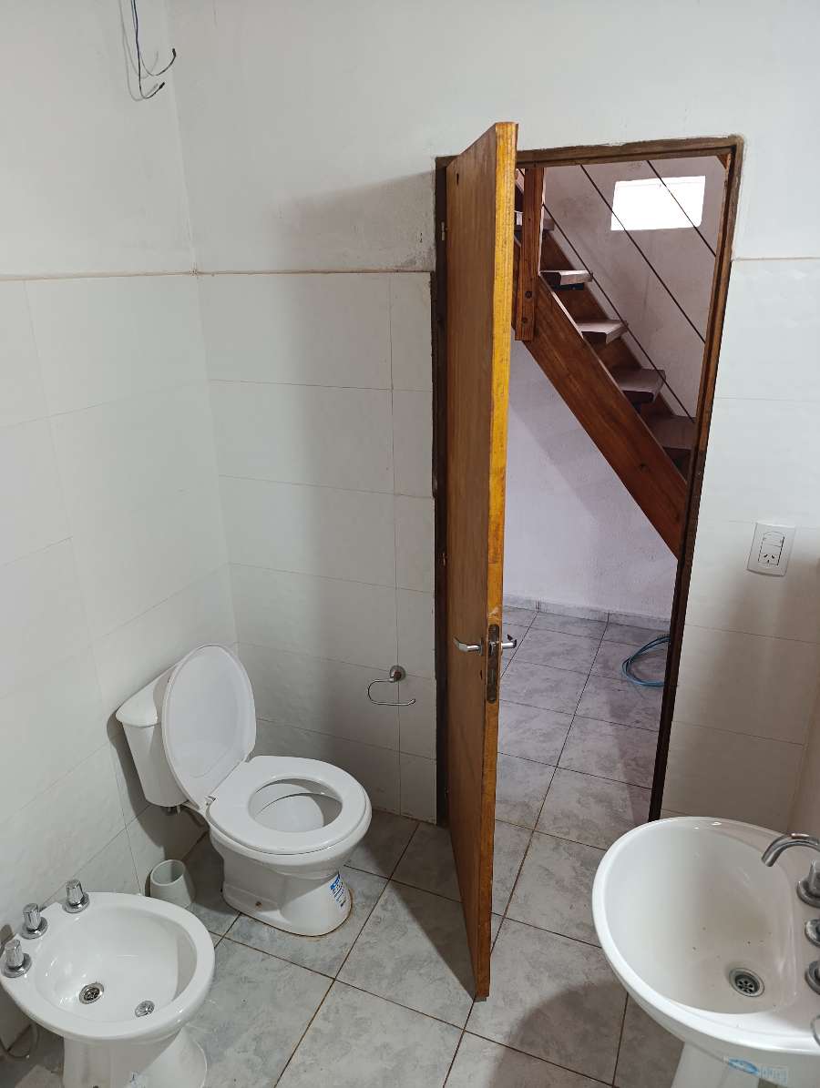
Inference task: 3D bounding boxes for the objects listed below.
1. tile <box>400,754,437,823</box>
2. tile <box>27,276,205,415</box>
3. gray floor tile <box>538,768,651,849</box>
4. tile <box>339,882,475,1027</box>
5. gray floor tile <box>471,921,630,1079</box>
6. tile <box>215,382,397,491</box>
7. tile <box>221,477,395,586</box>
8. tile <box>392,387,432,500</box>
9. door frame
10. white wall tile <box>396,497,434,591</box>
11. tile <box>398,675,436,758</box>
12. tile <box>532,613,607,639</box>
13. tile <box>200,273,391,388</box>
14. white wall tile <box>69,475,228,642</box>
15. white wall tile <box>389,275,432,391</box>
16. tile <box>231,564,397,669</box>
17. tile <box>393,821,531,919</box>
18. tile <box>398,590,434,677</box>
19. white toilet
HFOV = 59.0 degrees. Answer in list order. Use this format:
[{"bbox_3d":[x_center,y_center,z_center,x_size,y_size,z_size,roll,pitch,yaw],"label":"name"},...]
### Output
[{"bbox_3d":[0.032,0.819,2.437,0.120,0.267,0.010,7,21,20],"label":"tile"},{"bbox_3d":[-0.726,-0.534,1.891,0.010,0.295,0.617,7,22,20],"label":"tile"},{"bbox_3d":[0.655,0.931,2.522,0.361,0.010,0.361,7,22,21],"label":"gray floor tile"},{"bbox_3d":[0.041,1.127,2.021,0.361,0.010,0.361,7,22,21],"label":"tile"},{"bbox_3d":[0.371,1.163,1.881,0.360,0.010,0.364,7,22,22],"label":"gray floor tile"},{"bbox_3d":[-0.330,-0.323,2.171,0.608,0.298,0.010,7,22,21],"label":"tile"},{"bbox_3d":[-0.320,-0.042,2.266,0.604,0.298,0.010,7,22,20],"label":"tile"},{"bbox_3d":[0.011,-0.286,2.033,0.122,0.298,0.010,7,21,20],"label":"tile"},{"bbox_3d":[0.416,0.029,2.034,0.697,2.012,0.100,7,21,20],"label":"door frame"},{"bbox_3d":[0.018,-0.006,2.134,0.126,0.298,0.010,7,21,20],"label":"white wall tile"},{"bbox_3d":[0.024,0.559,2.354,0.122,0.298,0.010,7,22,21],"label":"tile"},{"bbox_3d":[0.848,0.440,3.830,0.360,0.010,0.200,7,22,22],"label":"tile"},{"bbox_3d":[-0.335,-0.605,2.056,0.607,0.298,0.010,7,21,20],"label":"tile"},{"bbox_3d":[-0.718,0.021,2.096,0.010,0.295,0.617,7,22,20],"label":"white wall tile"},{"bbox_3d":[0.007,-0.561,1.937,0.122,0.298,0.010,7,22,21],"label":"white wall tile"},{"bbox_3d":[-0.316,0.238,2.369,0.604,0.298,0.010,7,22,20],"label":"tile"},{"bbox_3d":[0.181,1.007,2.337,0.361,0.010,0.361,7,22,21],"label":"tile"},{"bbox_3d":[0.020,0.280,2.250,0.122,0.298,0.010,7,22,21],"label":"tile"},{"bbox_3d":[-0.402,0.691,2.061,0.650,0.800,0.420,8,22,23],"label":"white toilet"}]

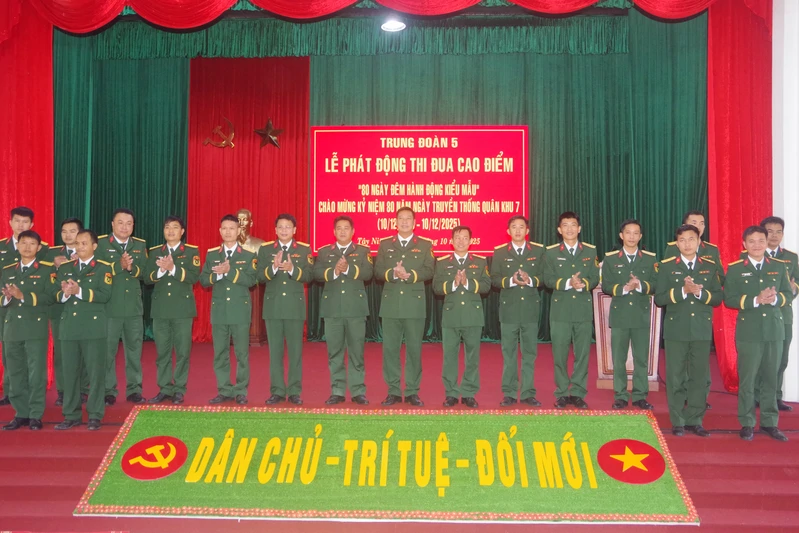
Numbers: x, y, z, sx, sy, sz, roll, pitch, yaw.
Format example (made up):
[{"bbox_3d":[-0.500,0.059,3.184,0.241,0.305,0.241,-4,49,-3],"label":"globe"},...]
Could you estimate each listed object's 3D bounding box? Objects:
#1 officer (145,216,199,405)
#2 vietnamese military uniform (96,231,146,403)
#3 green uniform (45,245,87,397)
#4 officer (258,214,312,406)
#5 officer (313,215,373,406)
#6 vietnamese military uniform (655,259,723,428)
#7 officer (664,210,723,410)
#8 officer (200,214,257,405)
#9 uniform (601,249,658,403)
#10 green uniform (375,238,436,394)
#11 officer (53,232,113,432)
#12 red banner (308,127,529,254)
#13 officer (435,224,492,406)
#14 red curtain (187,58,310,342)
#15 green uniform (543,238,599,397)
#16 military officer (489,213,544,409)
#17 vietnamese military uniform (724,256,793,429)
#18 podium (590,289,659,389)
[{"bbox_3d":[-2.071,0.383,6.278,0.484,1.691,0.420,0,-1,-3],"label":"officer"},{"bbox_3d":[-2.496,0.453,6.190,0.477,1.488,0.420,0,0,-6],"label":"vietnamese military uniform"},{"bbox_3d":[-2.941,0.492,6.174,0.467,1.384,0.380,0,-1,-9],"label":"green uniform"},{"bbox_3d":[-1.035,0.377,6.250,0.490,1.700,0.400,0,-1,-7],"label":"officer"},{"bbox_3d":[-0.505,0.382,6.150,0.545,1.688,0.460,0,0,0],"label":"officer"},{"bbox_3d":[2.408,0.644,5.727,0.567,1.466,0.380,0,-1,14],"label":"vietnamese military uniform"},{"bbox_3d":[2.542,0.368,5.940,0.492,1.716,0.450,0,0,6],"label":"officer"},{"bbox_3d":[-1.549,0.377,6.250,0.490,1.700,0.400,0,-1,-4],"label":"officer"},{"bbox_3d":[2.012,0.507,6.020,0.470,1.360,0.380,0,-1,14],"label":"uniform"},{"bbox_3d":[0.044,0.445,6.080,0.530,1.462,0.410,0,0,2],"label":"green uniform"},{"bbox_3d":[-2.747,0.549,6.000,0.460,1.700,0.400,0,-1,1],"label":"officer"},{"bbox_3d":[0.331,-1.215,11.100,3.501,2.102,0.050,0,-1,2],"label":"red banner"},{"bbox_3d":[0.553,0.443,6.090,0.500,1.610,0.420,0,-1,5],"label":"officer"},{"bbox_3d":[-2.362,-1.083,10.800,1.915,4.552,0.200,0,0,2],"label":"red curtain"},{"bbox_3d":[1.497,0.474,5.990,0.505,1.405,0.400,0,0,3],"label":"green uniform"},{"bbox_3d":[1.040,0.382,6.040,0.483,1.688,0.450,0,0,3],"label":"military officer"},{"bbox_3d":[2.839,0.615,5.450,0.531,1.391,0.420,0,0,7],"label":"vietnamese military uniform"},{"bbox_3d":[2.403,0.751,7.359,0.680,1.087,0.480,0,-1,9],"label":"podium"}]

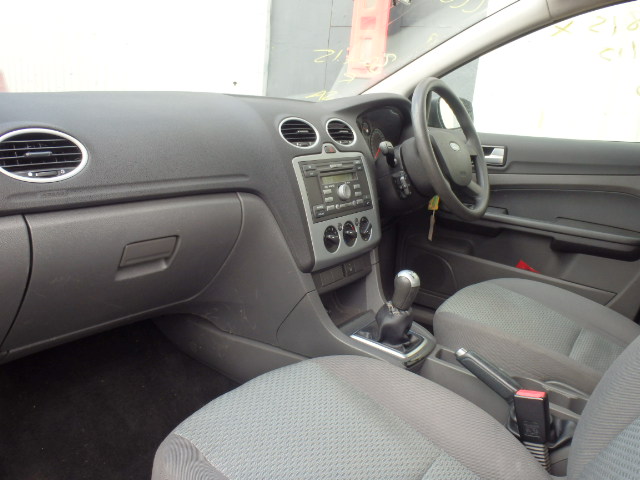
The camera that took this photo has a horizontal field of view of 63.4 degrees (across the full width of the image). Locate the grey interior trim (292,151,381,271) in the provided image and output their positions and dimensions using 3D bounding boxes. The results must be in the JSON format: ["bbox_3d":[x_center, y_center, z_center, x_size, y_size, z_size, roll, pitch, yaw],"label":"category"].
[{"bbox_3d":[0.030,-0.070,0.974,0.036,0.220,0.228,-9,4,36],"label":"grey interior trim"}]

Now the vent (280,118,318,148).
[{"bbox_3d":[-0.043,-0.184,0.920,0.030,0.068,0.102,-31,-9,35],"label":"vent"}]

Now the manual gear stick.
[{"bbox_3d":[0.144,0.122,0.939,0.066,0.134,0.062,15,18,32],"label":"manual gear stick"}]

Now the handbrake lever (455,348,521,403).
[{"bbox_3d":[0.281,0.224,0.840,0.142,0.035,0.032,36,28,24],"label":"handbrake lever"}]

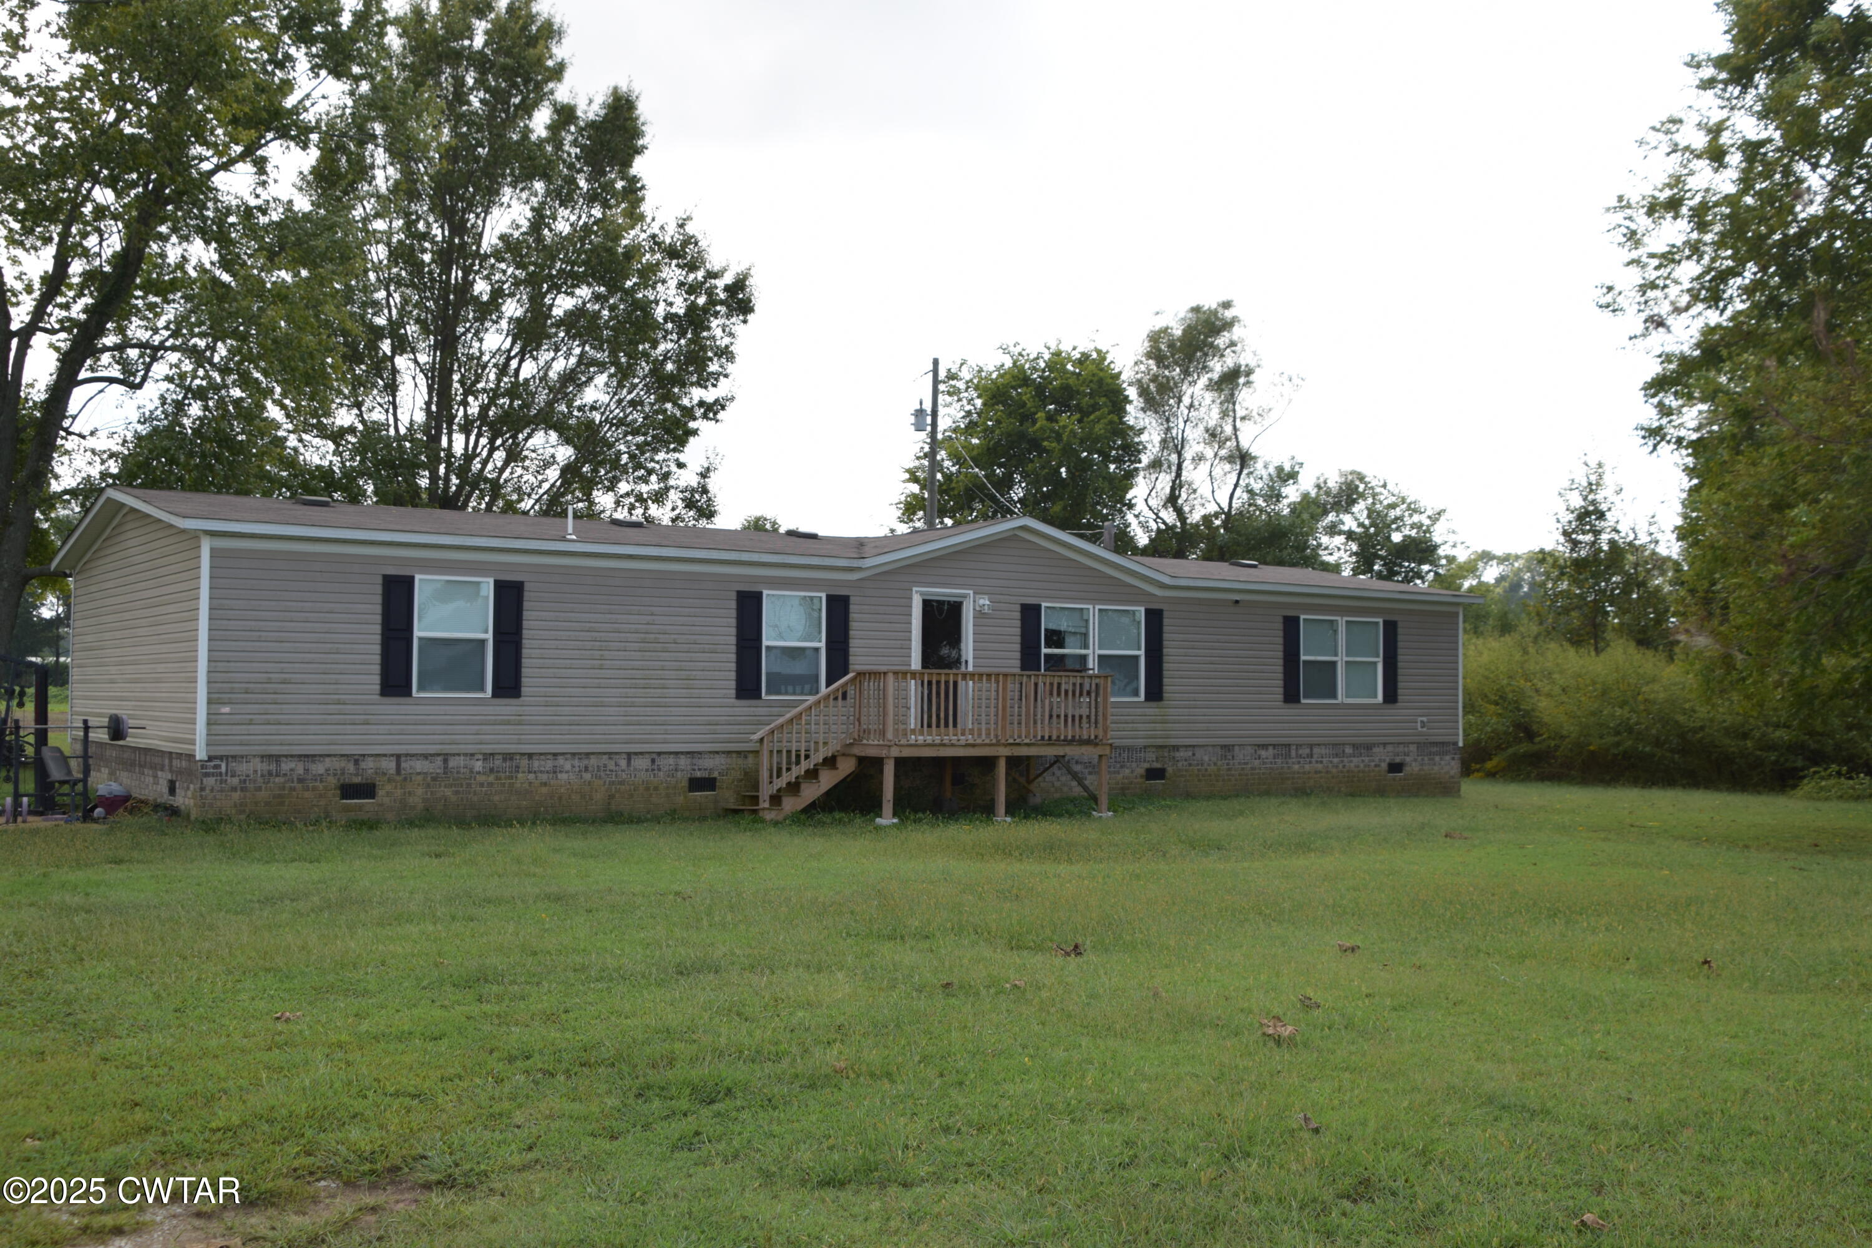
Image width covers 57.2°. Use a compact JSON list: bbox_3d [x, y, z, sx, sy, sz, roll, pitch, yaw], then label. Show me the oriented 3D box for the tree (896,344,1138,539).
[{"bbox_3d":[2.473,-2.525,53.752,7.596,12.548,7.200,1,-2,0],"label":"tree"}]

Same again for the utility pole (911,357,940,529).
[{"bbox_3d":[-0.285,-1.867,45.791,0.784,10.551,0.450,1,-2,0],"label":"utility pole"}]

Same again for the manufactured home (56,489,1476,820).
[{"bbox_3d":[-1.748,0.672,28.381,21.580,4.200,9.250,2,-3,-35],"label":"manufactured home"}]

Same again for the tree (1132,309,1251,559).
[{"bbox_3d":[8.309,-3.315,55.715,4.358,14.391,4.400,1,-2,0],"label":"tree"}]

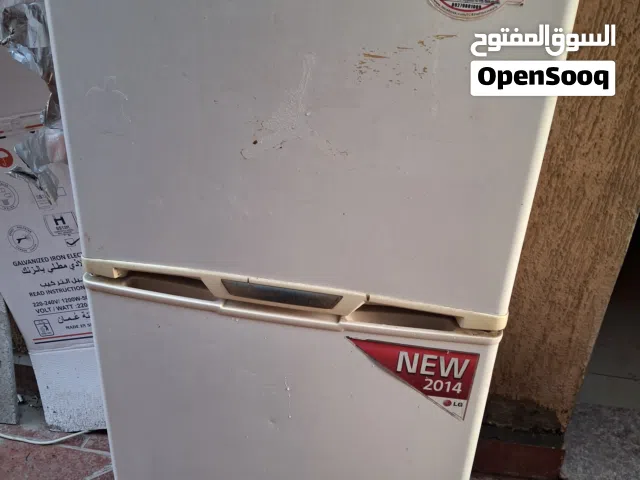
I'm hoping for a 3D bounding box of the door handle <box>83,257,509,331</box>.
[{"bbox_3d":[-0.053,0.069,0.638,0.600,0.042,0.045,6,21,9],"label":"door handle"}]

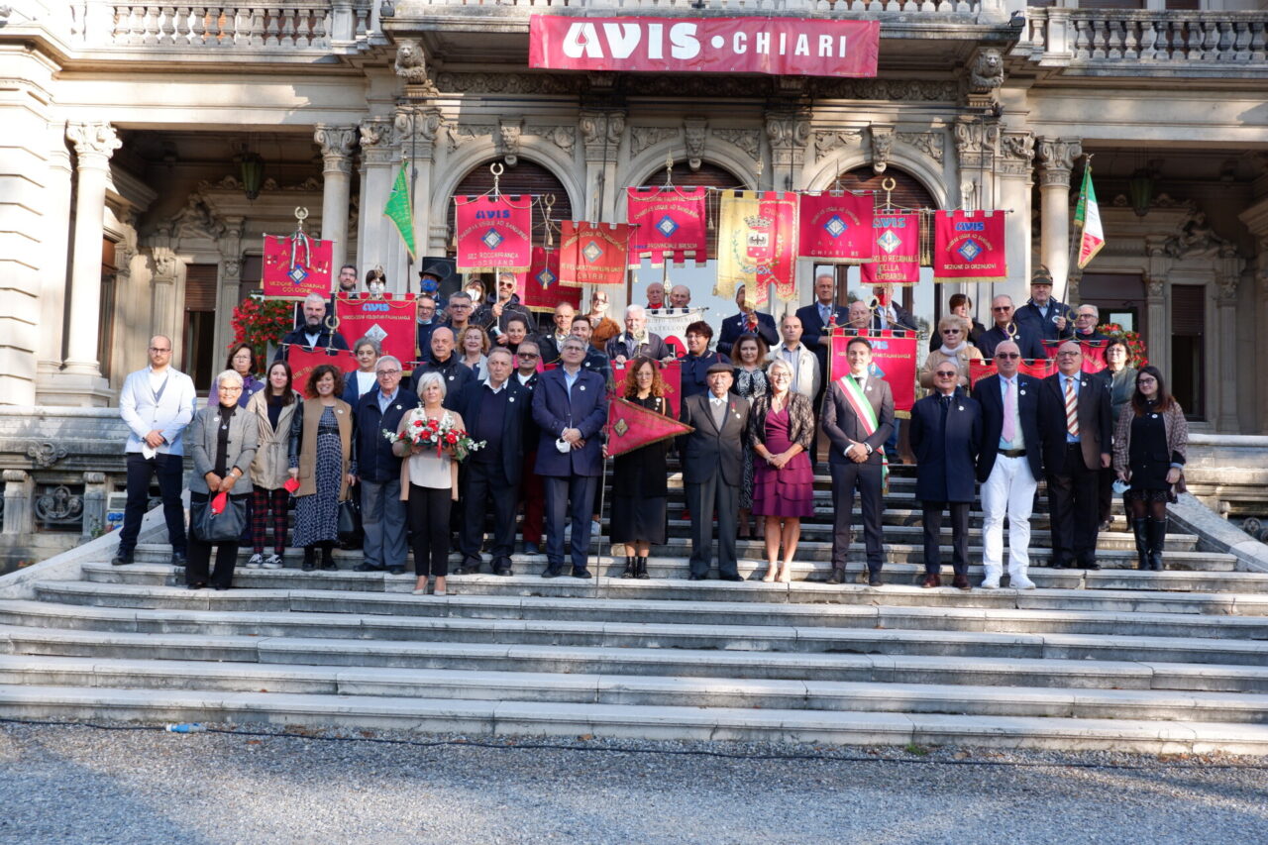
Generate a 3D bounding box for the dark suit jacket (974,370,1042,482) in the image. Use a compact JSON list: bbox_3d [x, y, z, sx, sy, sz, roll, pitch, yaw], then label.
[{"bbox_3d":[2.867,0.046,9.746,0.530,0.840,0.300,1,-4,2],"label":"dark suit jacket"}]

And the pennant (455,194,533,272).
[{"bbox_3d":[-1.331,-1.787,12.038,0.760,0.740,0.060,2,-4,0],"label":"pennant"}]

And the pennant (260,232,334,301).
[{"bbox_3d":[-3.163,-1.463,11.920,0.675,0.622,0.080,2,-4,-3],"label":"pennant"}]

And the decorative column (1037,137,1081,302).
[{"bbox_3d":[5.453,-1.954,16.334,0.540,3.500,0.540,1,-4,2],"label":"decorative column"}]

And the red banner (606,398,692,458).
[{"bbox_3d":[0.117,0.045,9.620,0.670,0.460,0.100,1,-4,2],"label":"red banner"}]

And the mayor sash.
[{"bbox_3d":[1.701,0.079,9.401,0.366,0.898,0.280,1,-4,6],"label":"mayor sash"}]

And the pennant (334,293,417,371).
[{"bbox_3d":[-2.367,-0.800,11.628,0.770,0.780,0.080,1,-4,2],"label":"pennant"}]

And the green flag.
[{"bbox_3d":[-2.304,-2.075,12.468,0.340,1.020,0.200,1,-4,2],"label":"green flag"}]

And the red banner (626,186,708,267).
[{"bbox_3d":[0.328,-1.926,12.513,0.790,0.840,0.080,1,-4,2],"label":"red banner"}]

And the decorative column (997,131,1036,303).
[{"bbox_3d":[4.976,-2.146,16.484,0.513,3.400,0.420,1,-4,2],"label":"decorative column"}]

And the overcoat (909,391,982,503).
[{"bbox_3d":[2.352,0.187,9.572,0.560,0.880,0.350,1,-4,8],"label":"overcoat"}]

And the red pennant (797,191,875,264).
[{"bbox_3d":[1.901,-1.831,11.957,0.720,0.680,0.060,1,-4,4],"label":"red pennant"}]

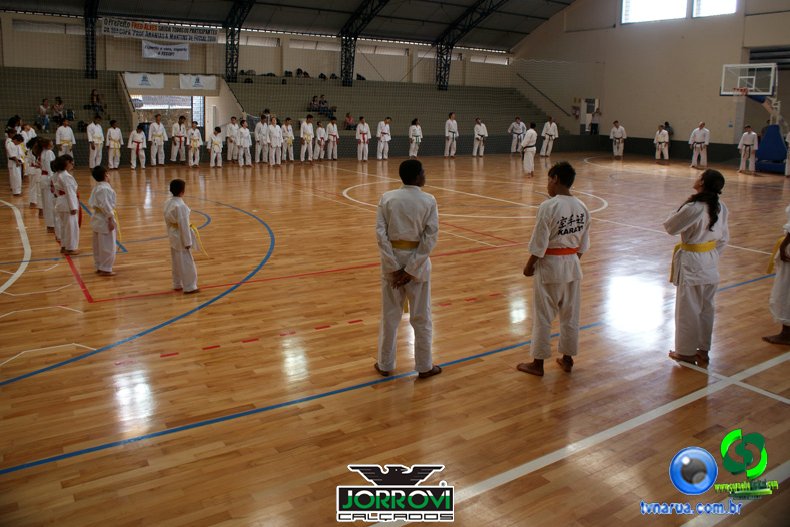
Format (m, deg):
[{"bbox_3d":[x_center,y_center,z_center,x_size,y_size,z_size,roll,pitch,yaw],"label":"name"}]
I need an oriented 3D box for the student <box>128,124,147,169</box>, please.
[{"bbox_3d":[-7.823,-3.535,18.010,0.530,1.334,0.300,-6,16,-26],"label":"student"}]

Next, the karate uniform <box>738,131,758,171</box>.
[{"bbox_3d":[13.386,-4.216,22.440,0.600,1.529,0.330,14,19,40],"label":"karate uniform"}]

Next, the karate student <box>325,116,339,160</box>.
[{"bbox_3d":[-2.391,-4.858,23.030,0.500,1.637,0.310,-8,17,-32],"label":"karate student"}]

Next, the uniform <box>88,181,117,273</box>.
[{"bbox_3d":[-3.388,-0.429,6.864,0.290,1.040,0.340,-12,20,-43],"label":"uniform"}]

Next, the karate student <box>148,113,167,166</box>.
[{"bbox_3d":[-7.755,-4.034,19.424,0.600,1.712,0.340,-5,16,-24],"label":"karate student"}]

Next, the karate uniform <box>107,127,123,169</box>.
[{"bbox_3d":[-8.787,-3.622,18.598,0.500,1.290,0.280,-7,16,-28],"label":"karate uniform"}]

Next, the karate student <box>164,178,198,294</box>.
[{"bbox_3d":[-2.159,-0.278,5.992,0.330,1.139,0.260,14,19,42],"label":"karate student"}]

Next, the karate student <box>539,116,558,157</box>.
[{"bbox_3d":[6.950,-5.709,26.833,0.720,1.795,0.380,6,15,16],"label":"karate student"}]

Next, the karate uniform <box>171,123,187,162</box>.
[{"bbox_3d":[-7.418,-4.147,20.288,0.530,1.309,0.300,-7,17,-29],"label":"karate uniform"}]

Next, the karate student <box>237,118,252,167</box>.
[{"bbox_3d":[-4.980,-3.977,19.632,0.480,1.514,0.300,-9,18,-34],"label":"karate student"}]

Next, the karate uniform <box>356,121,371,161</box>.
[{"bbox_3d":[-1.228,-4.800,23.314,0.560,1.420,0.340,0,14,-6],"label":"karate uniform"}]

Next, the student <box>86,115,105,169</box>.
[{"bbox_3d":[-9.447,-3.832,18.692,0.550,1.680,0.360,-12,19,-41],"label":"student"}]

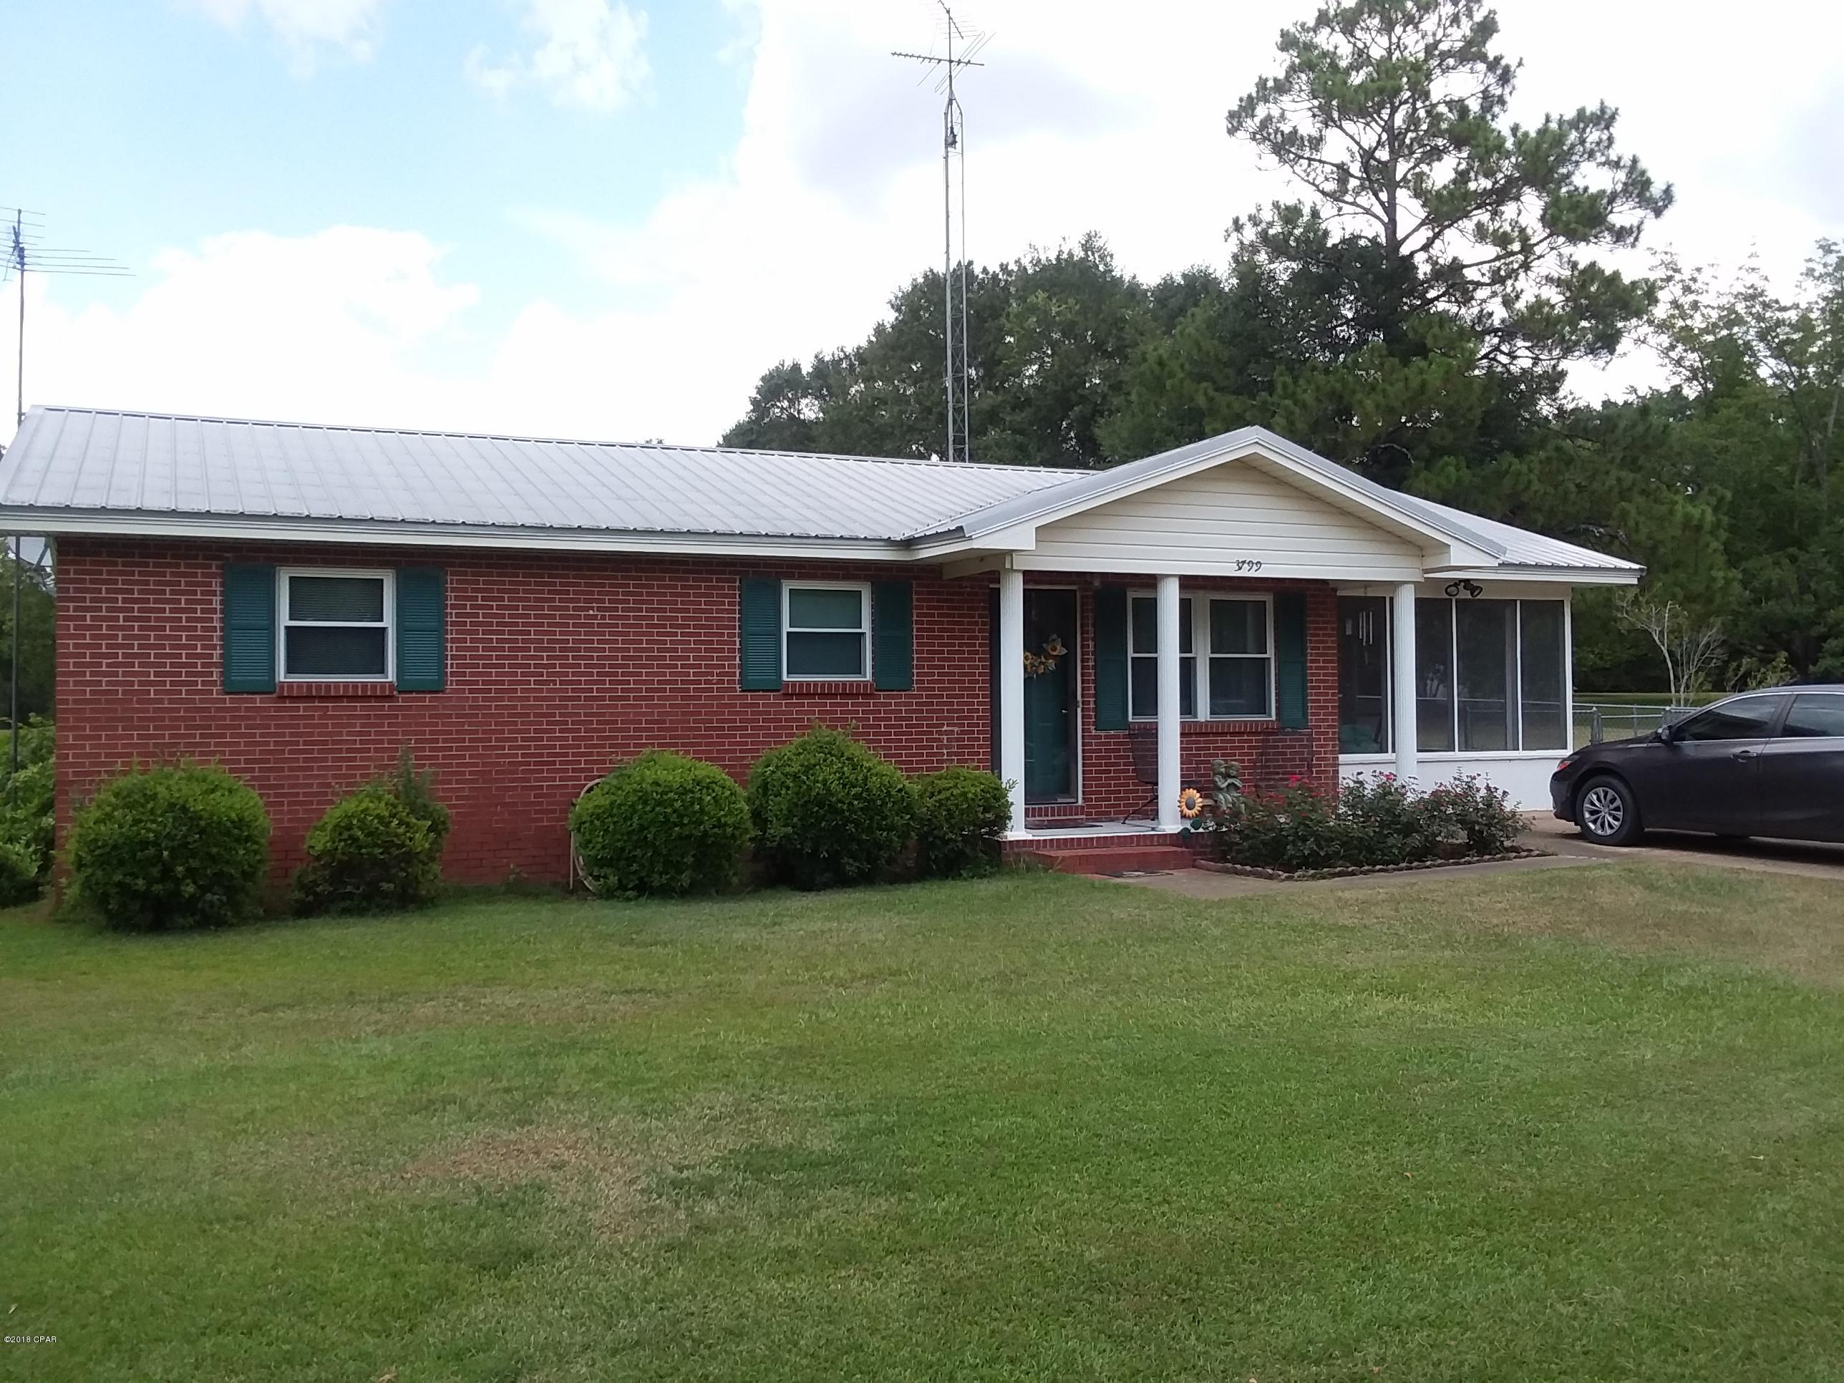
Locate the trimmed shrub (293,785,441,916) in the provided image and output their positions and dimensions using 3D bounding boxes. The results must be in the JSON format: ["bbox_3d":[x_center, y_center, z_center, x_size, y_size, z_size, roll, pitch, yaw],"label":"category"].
[{"bbox_3d":[-4.093,1.180,11.400,1.046,0.934,1.003,0,0,-26],"label":"trimmed shrub"}]

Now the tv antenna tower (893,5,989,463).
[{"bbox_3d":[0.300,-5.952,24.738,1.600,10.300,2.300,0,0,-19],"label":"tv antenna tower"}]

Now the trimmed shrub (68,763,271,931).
[{"bbox_3d":[-5.282,1.093,10.850,1.353,1.133,1.298,0,0,-26],"label":"trimmed shrub"}]

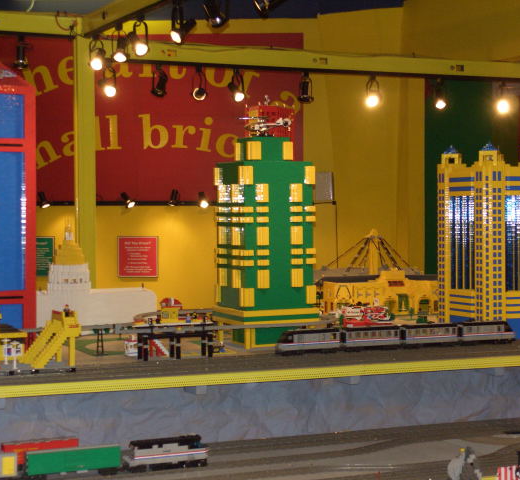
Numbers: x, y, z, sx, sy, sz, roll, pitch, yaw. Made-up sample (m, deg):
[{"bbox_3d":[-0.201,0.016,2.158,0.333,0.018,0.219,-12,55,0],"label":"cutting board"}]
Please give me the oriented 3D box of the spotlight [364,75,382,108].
[{"bbox_3d":[0.734,-0.960,7.886,0.100,0.210,0.130,0,1,3],"label":"spotlight"}]

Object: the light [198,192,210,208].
[{"bbox_3d":[-0.445,-0.311,9.600,0.080,0.125,0.120,0,1,-9],"label":"light"}]

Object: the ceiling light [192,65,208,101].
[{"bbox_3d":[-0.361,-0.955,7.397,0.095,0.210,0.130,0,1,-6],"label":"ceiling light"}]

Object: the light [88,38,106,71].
[{"bbox_3d":[-0.919,-1.049,6.900,0.090,0.175,0.110,0,2,15],"label":"light"}]

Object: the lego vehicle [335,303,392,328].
[{"bbox_3d":[0.452,0.334,5.334,0.250,0.115,0.080,-1,2,-24],"label":"lego vehicle"}]

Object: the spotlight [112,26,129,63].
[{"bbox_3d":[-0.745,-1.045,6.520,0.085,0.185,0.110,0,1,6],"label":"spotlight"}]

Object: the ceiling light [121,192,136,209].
[{"bbox_3d":[-1.035,-0.311,9.600,0.085,0.125,0.130,-1,2,-41],"label":"ceiling light"}]

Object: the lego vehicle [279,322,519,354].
[{"bbox_3d":[0.537,0.366,4.628,1.045,0.087,0.050,-1,2,-24],"label":"lego vehicle"}]

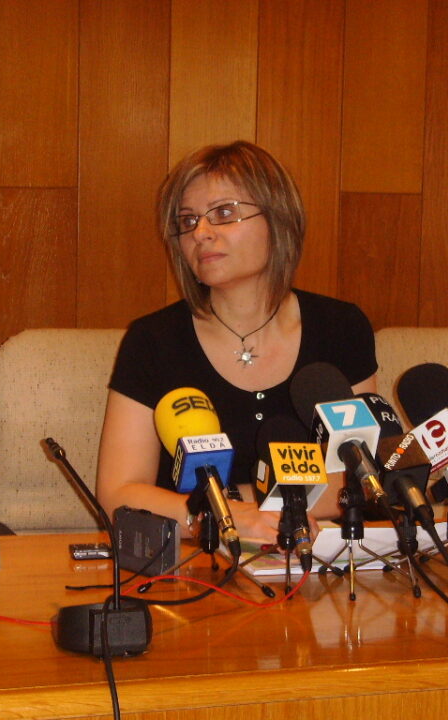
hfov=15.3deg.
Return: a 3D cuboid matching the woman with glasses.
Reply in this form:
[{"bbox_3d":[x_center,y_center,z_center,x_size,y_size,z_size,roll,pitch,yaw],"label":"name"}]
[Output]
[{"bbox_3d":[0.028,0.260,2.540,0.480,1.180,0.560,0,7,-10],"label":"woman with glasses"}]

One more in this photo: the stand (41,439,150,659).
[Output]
[{"bbox_3d":[-0.155,0.215,1.940,0.108,0.203,0.205,-2,8,-22],"label":"stand"}]

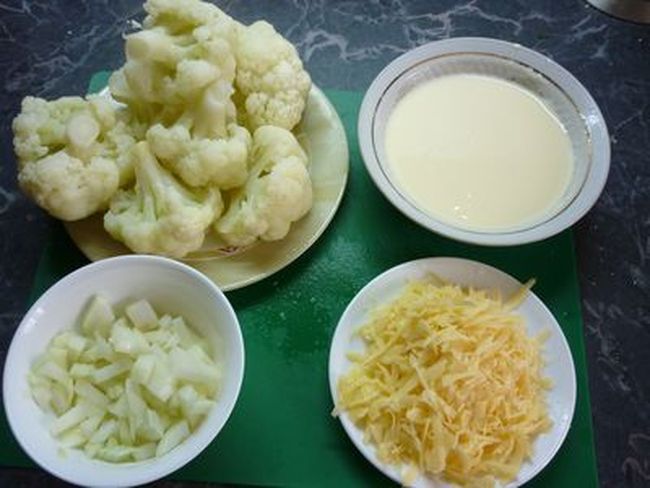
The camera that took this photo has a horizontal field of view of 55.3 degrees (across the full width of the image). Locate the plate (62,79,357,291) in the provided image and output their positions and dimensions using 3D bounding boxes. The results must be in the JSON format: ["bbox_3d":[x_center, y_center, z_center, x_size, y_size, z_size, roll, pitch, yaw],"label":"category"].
[{"bbox_3d":[-0.098,-0.063,0.515,0.236,0.026,0.236,0,65,-1],"label":"plate"}]

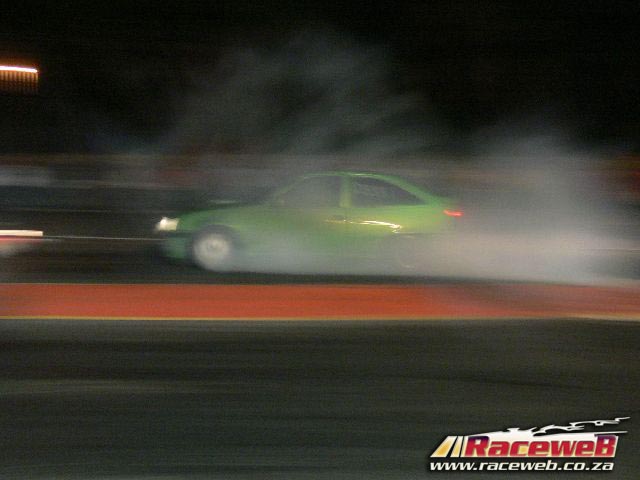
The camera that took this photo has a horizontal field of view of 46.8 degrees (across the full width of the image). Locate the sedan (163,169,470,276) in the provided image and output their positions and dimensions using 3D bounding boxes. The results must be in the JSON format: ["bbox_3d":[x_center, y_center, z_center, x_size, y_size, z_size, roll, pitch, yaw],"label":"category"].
[{"bbox_3d":[-0.145,-0.325,10.350,4.050,1.340,1.670,0,6,-2],"label":"sedan"}]

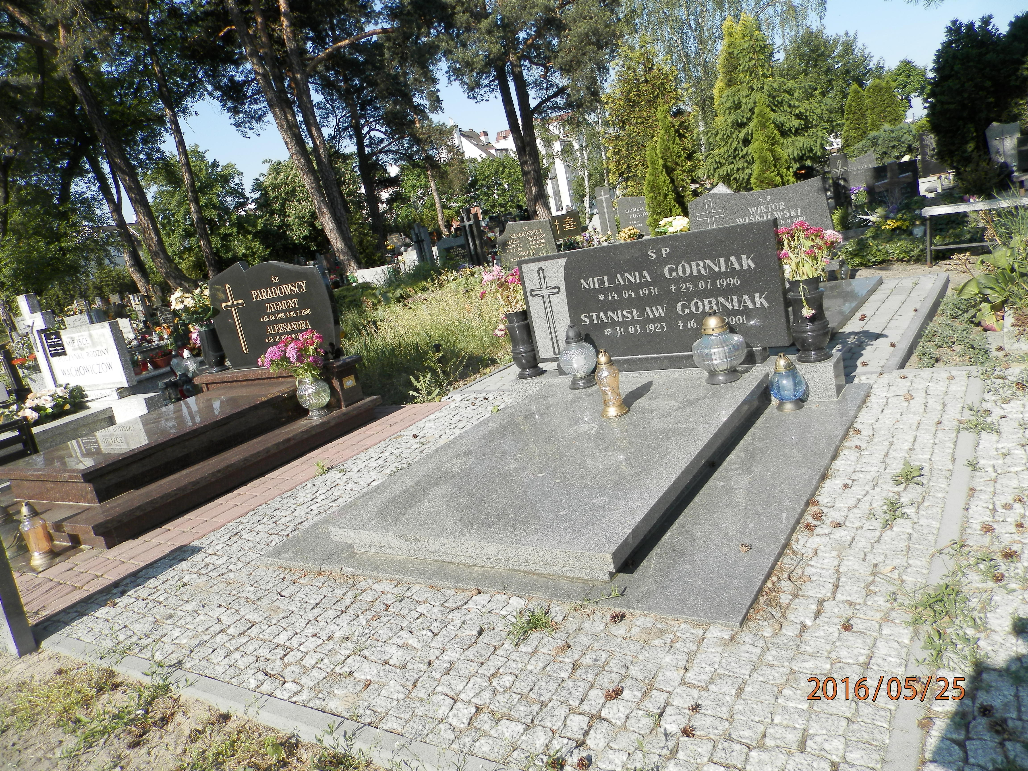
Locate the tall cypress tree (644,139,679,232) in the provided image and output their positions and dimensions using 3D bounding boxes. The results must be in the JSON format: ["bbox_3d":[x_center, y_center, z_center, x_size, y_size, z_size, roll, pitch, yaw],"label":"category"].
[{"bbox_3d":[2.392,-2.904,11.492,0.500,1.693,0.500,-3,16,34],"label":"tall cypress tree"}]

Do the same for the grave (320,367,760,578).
[{"bbox_3d":[0.243,0.275,2.977,1.130,0.122,1.616,-3,16,35],"label":"grave"}]

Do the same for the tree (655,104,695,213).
[{"bbox_3d":[1.506,-1.688,6.794,0.460,1.711,0.460,-3,16,35],"label":"tree"}]

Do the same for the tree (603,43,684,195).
[{"bbox_3d":[2.628,-4.560,13.897,1.600,3.505,1.600,-3,16,35],"label":"tree"}]

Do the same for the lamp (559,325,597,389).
[{"bbox_3d":[0.342,-0.158,4.030,0.200,0.337,0.200,-3,16,34],"label":"lamp"}]

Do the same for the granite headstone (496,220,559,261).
[{"bbox_3d":[0.187,-1.595,8.752,0.800,0.680,0.090,-3,16,34],"label":"granite headstone"}]

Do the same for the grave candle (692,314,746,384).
[{"bbox_3d":[0.913,-0.177,3.302,0.241,0.300,0.241,-3,16,35],"label":"grave candle"}]

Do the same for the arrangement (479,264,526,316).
[{"bbox_3d":[-0.002,-0.531,4.355,0.306,0.321,0.275,-3,16,34],"label":"arrangement"}]

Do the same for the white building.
[{"bbox_3d":[0.086,-26.064,90.041,14.000,11.300,11.000,-12,13,0],"label":"white building"}]

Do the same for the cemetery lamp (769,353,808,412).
[{"bbox_3d":[1.265,-0.023,3.455,0.172,0.259,0.172,-3,16,34],"label":"cemetery lamp"}]

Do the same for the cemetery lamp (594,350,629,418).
[{"bbox_3d":[0.444,-0.014,3.439,0.126,0.302,0.126,-3,16,34],"label":"cemetery lamp"}]

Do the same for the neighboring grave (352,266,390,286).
[{"bbox_3d":[-2.543,-2.348,15.474,0.800,0.500,1.400,-3,16,35],"label":"neighboring grave"}]

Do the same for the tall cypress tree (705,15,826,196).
[{"bbox_3d":[4.109,-4.413,12.375,1.850,3.313,1.850,-3,16,35],"label":"tall cypress tree"}]

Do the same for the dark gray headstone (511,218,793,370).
[{"bbox_3d":[0.694,-0.447,3.900,1.419,0.623,0.077,-3,16,34],"label":"dark gray headstone"}]

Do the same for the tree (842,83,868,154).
[{"bbox_3d":[11.323,-8.443,24.289,0.900,2.803,0.900,-3,16,34],"label":"tree"}]

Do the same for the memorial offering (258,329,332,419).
[{"bbox_3d":[-1.432,-0.082,4.931,0.419,0.600,0.376,-3,16,34],"label":"memorial offering"}]

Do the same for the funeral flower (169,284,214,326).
[{"bbox_3d":[-2.301,-0.572,5.311,0.300,0.280,0.280,-3,16,35],"label":"funeral flower"}]

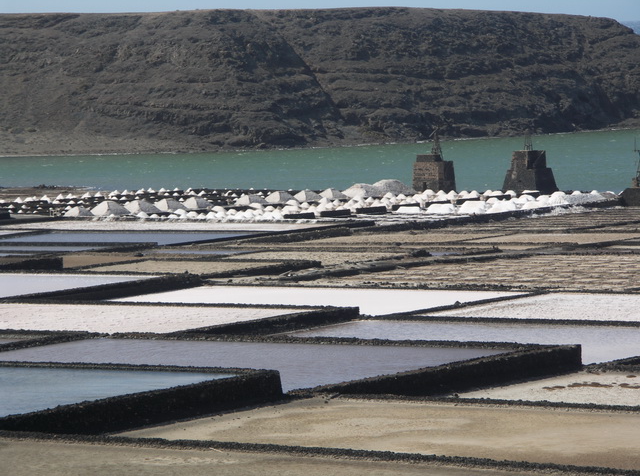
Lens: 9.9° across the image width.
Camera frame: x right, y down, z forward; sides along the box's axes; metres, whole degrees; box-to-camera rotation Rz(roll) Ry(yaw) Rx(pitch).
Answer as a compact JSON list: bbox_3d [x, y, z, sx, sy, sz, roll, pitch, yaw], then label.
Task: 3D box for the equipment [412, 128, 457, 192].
[{"bbox_3d":[20.437,-13.779,660.000,5.750,11.600,5.750,2,4,32],"label":"equipment"}]

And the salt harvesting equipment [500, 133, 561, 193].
[{"bbox_3d":[37.344,-13.306,656.000,7.200,11.700,7.200,3,4,37],"label":"salt harvesting equipment"}]

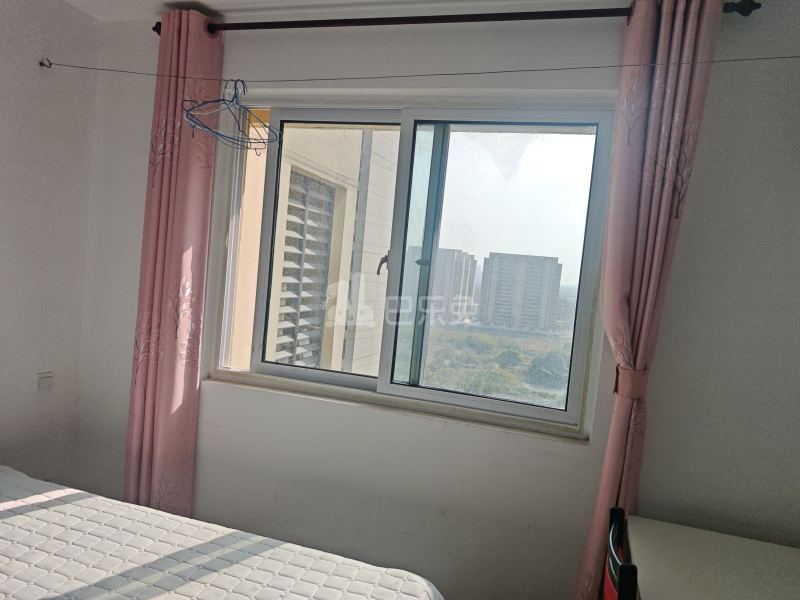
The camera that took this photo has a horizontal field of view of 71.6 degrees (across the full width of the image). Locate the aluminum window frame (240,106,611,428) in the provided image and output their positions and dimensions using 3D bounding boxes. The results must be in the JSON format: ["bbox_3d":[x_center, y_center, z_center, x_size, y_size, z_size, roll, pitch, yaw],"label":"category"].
[{"bbox_3d":[0.007,-0.200,2.498,1.652,1.282,0.090,6,3,15],"label":"aluminum window frame"}]

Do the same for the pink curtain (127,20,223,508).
[{"bbox_3d":[-0.999,-0.006,2.437,0.290,2.460,0.130,6,4,16],"label":"pink curtain"}]

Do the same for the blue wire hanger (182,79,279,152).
[{"bbox_3d":[-0.649,-0.756,2.189,0.110,0.225,0.430,7,3,31],"label":"blue wire hanger"}]

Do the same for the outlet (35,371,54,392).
[{"bbox_3d":[-1.626,0.374,2.549,0.013,0.092,0.092,6,4,16],"label":"outlet"}]

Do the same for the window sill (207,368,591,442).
[{"bbox_3d":[-0.078,0.424,2.341,1.666,0.045,0.130,6,4,16],"label":"window sill"}]

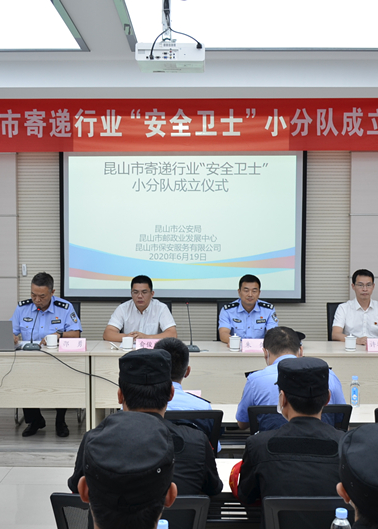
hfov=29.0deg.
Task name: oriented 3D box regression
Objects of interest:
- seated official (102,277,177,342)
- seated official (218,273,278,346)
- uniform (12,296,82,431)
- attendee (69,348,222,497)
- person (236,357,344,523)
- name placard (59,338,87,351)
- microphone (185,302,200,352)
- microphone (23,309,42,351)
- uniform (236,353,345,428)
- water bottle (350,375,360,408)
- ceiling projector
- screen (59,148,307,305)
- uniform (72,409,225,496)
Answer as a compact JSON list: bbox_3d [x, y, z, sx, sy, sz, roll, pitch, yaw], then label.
[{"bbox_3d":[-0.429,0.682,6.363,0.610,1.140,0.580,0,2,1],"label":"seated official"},{"bbox_3d":[0.518,0.736,6.291,0.530,1.277,0.780,0,2,1],"label":"seated official"},{"bbox_3d":[-1.246,0.802,6.286,0.590,1.037,0.680,0,2,3],"label":"uniform"},{"bbox_3d":[-0.145,0.935,2.603,0.550,1.290,0.700,0,3,0],"label":"attendee"},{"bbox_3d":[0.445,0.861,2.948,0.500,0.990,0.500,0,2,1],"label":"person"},{"bbox_3d":[-0.927,0.635,5.876,0.210,0.100,0.065,0,2,1],"label":"name placard"},{"bbox_3d":[0.035,0.479,5.656,0.115,0.372,0.170,0,2,1],"label":"microphone"},{"bbox_3d":[-1.227,0.497,5.722,0.145,0.324,0.190,0,2,6],"label":"microphone"},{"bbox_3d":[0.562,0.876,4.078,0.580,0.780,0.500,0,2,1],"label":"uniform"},{"bbox_3d":[1.025,0.783,4.550,0.060,0.192,0.060,0,2,1],"label":"water bottle"},{"bbox_3d":[-0.089,-1.063,3.786,0.350,0.088,0.270,0,2,1],"label":"ceiling projector"},{"bbox_3d":[-0.050,-0.441,7.270,2.450,1.652,0.060,0,2,1],"label":"screen"},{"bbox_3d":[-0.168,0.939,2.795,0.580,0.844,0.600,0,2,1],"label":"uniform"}]

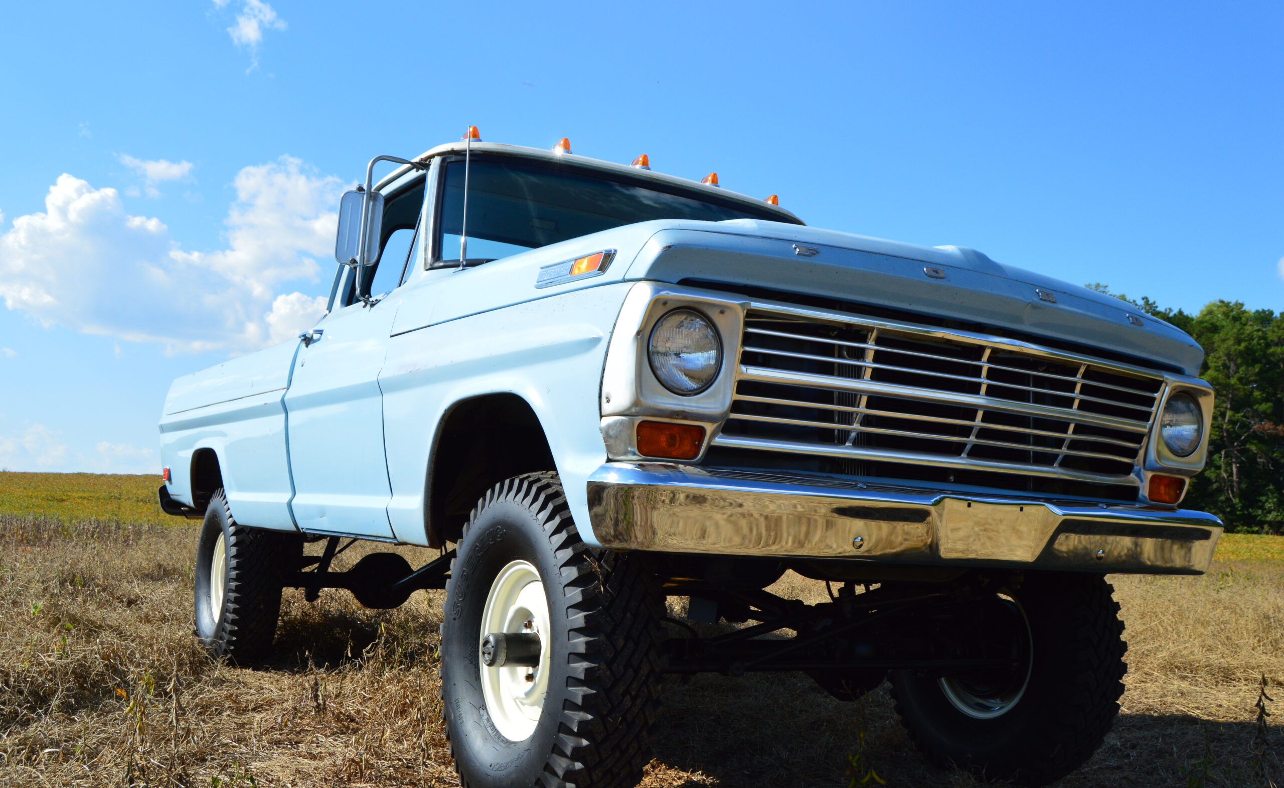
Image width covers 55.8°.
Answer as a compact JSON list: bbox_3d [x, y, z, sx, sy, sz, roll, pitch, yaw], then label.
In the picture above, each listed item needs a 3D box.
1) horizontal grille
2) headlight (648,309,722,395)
[{"bbox_3d":[0.822,0.030,3.017,1.480,0.330,0.140,7,-7,-31],"label":"horizontal grille"},{"bbox_3d":[0.088,-0.089,2.598,0.190,0.190,0.080,7,-7,-31],"label":"headlight"}]

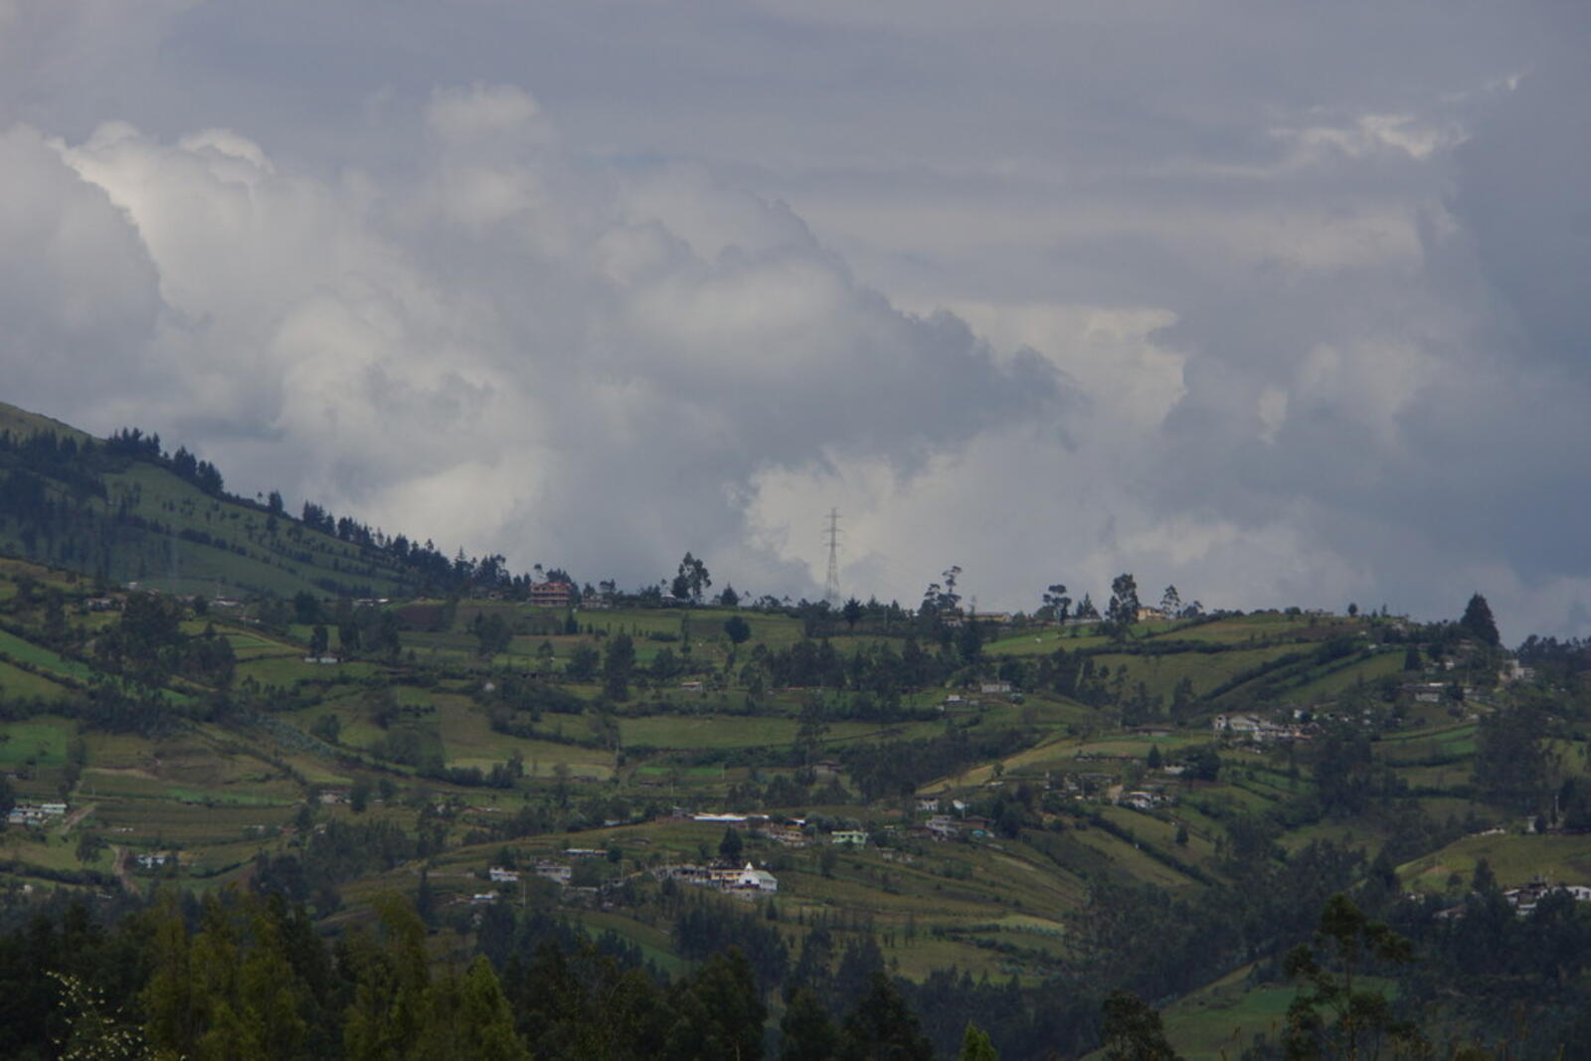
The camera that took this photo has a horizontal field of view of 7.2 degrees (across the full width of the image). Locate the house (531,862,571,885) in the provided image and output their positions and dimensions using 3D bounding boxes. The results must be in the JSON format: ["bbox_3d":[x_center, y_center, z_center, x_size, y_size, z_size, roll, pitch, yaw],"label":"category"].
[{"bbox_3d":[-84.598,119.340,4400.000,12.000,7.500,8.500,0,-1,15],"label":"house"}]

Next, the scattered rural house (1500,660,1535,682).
[{"bbox_3d":[300.240,58.299,5250.000,13.000,9.000,9.500,0,-1,5],"label":"scattered rural house"}]

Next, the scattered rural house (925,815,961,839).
[{"bbox_3d":[53.026,106.864,4550.000,11.000,8.000,9.000,0,-1,0],"label":"scattered rural house"}]

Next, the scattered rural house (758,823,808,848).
[{"bbox_3d":[-4.475,109.323,4550.000,16.000,7.800,9.000,0,-1,8],"label":"scattered rural house"}]

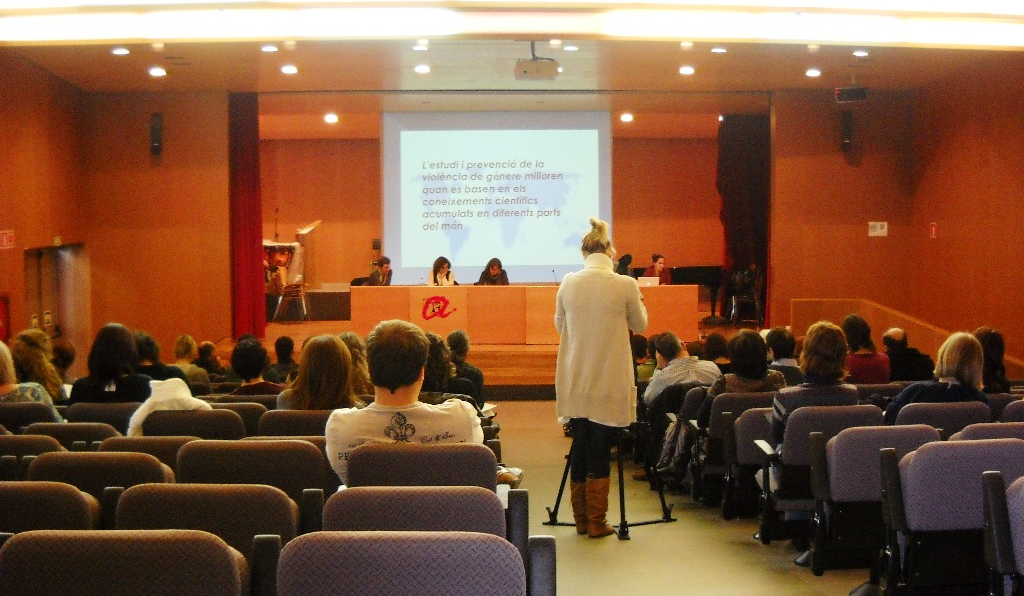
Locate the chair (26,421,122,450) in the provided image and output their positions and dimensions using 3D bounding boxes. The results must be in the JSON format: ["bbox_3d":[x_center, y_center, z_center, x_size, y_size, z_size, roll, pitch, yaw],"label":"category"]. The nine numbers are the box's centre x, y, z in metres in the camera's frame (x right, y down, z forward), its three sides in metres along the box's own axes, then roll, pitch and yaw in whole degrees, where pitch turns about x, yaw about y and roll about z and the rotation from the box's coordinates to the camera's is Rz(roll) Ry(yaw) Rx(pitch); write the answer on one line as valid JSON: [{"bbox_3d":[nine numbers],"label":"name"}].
[{"bbox_3d":[-2.130,0.965,6.120,0.540,0.720,0.520,0,3,4],"label":"chair"}]

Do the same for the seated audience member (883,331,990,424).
[{"bbox_3d":[2.107,0.763,6.357,0.520,1.230,0.750,-1,4,-10],"label":"seated audience member"}]

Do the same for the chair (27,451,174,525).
[{"bbox_3d":[-1.487,0.946,4.625,0.580,0.800,0.550,0,4,6],"label":"chair"}]

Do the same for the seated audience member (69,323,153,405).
[{"bbox_3d":[-2.238,0.758,6.988,0.500,1.250,0.750,0,3,3],"label":"seated audience member"}]

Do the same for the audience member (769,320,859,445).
[{"bbox_3d":[1.469,0.724,6.209,0.480,1.250,0.750,-1,4,-9],"label":"audience member"}]

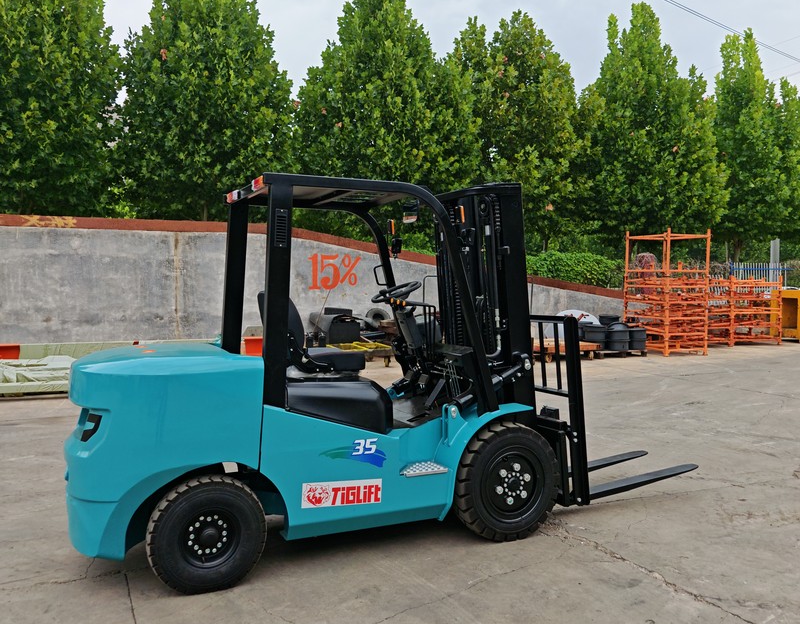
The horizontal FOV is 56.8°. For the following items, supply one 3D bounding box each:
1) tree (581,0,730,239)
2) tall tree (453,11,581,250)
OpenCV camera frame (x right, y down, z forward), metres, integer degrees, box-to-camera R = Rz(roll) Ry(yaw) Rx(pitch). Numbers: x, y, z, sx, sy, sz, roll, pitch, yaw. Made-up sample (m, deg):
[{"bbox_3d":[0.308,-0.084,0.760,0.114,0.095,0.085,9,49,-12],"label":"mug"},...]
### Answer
[{"bbox_3d":[8.075,-4.810,23.547,4.500,9.852,4.500,0,4,0],"label":"tree"},{"bbox_3d":[3.373,-4.197,21.480,4.000,8.912,4.000,0,4,0],"label":"tall tree"}]

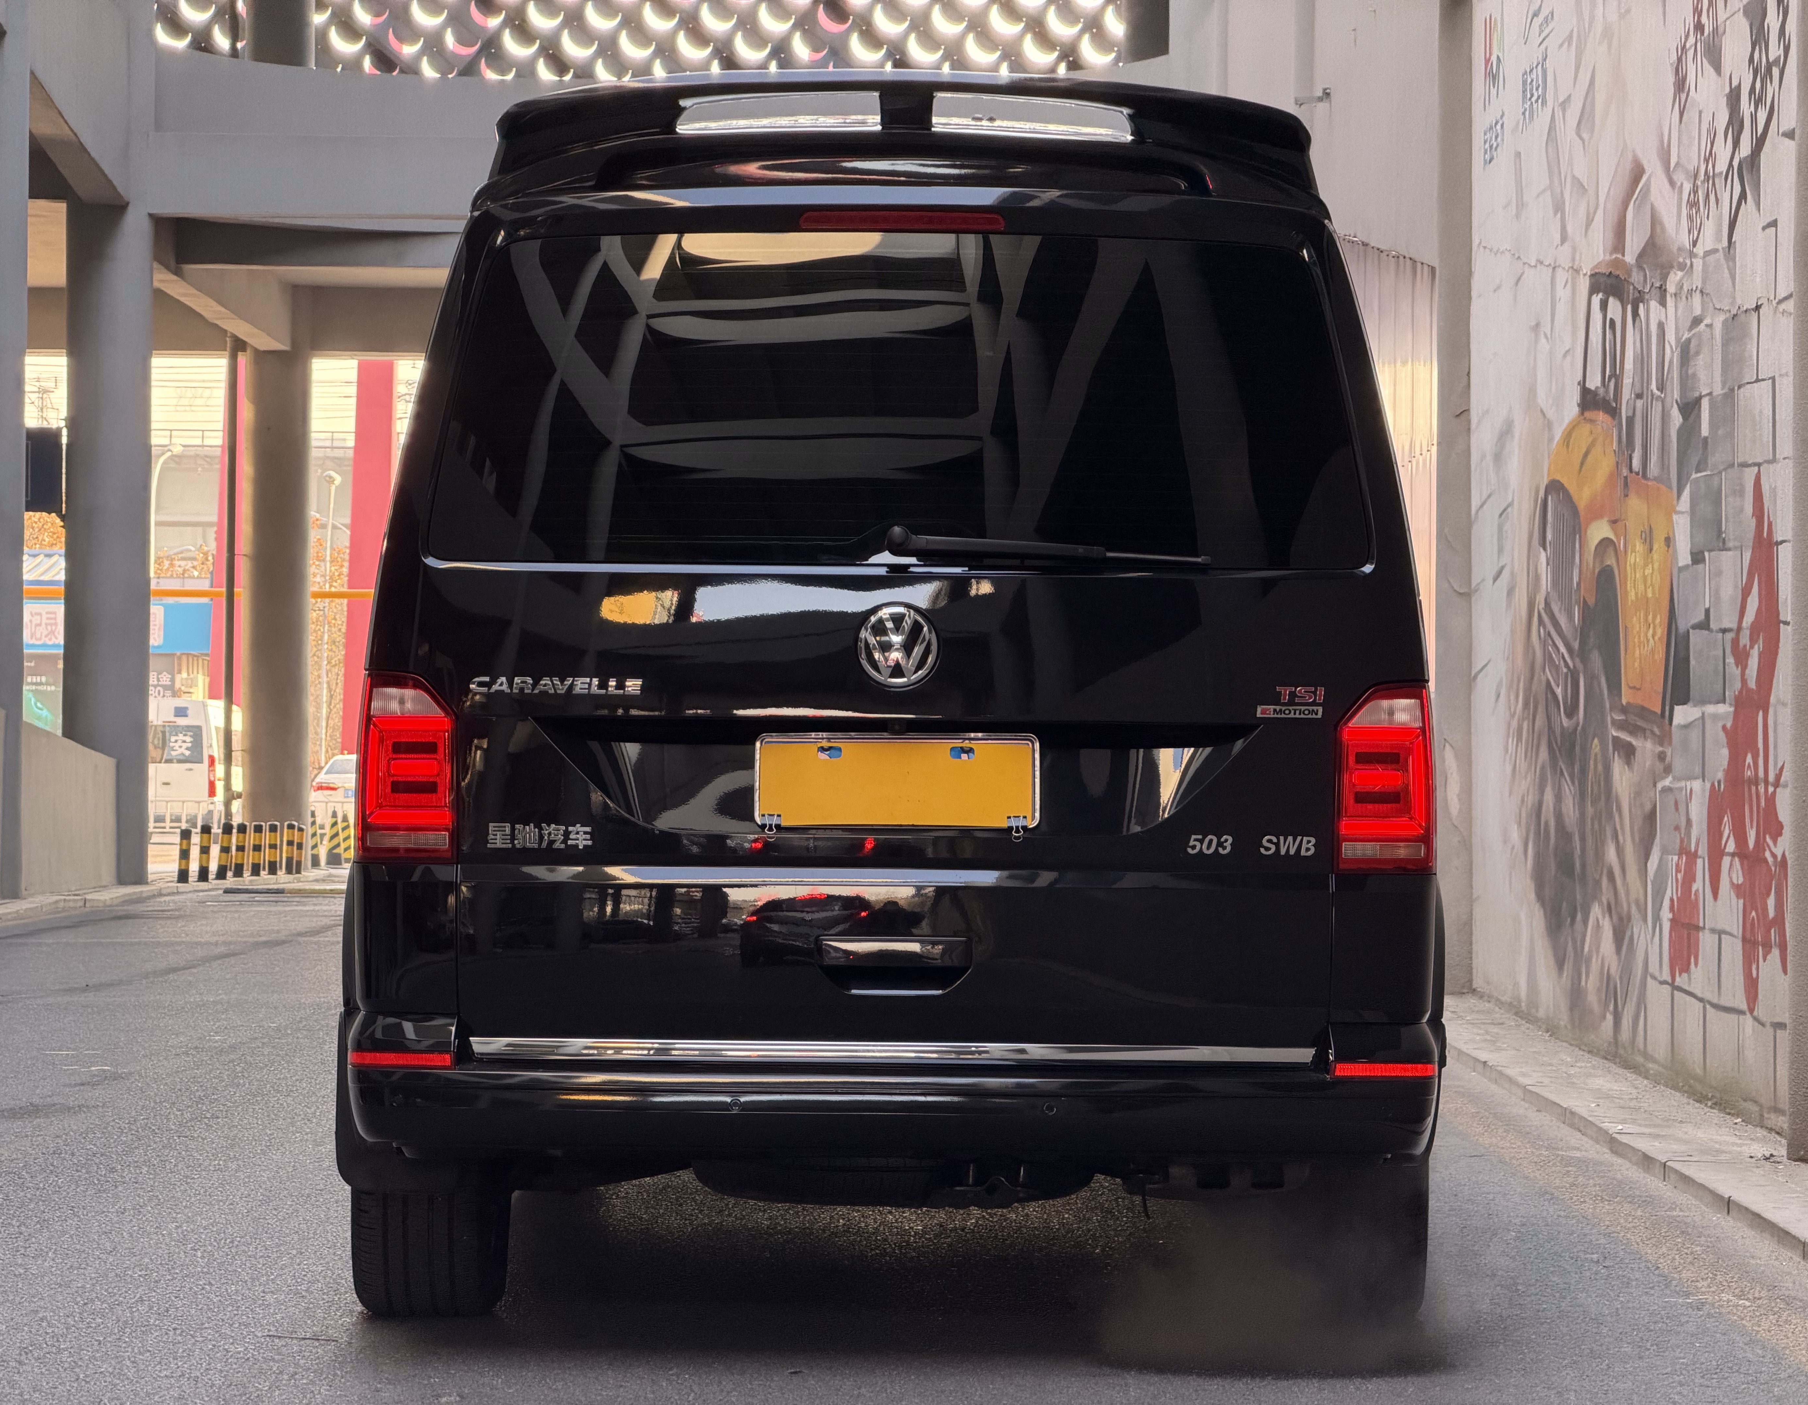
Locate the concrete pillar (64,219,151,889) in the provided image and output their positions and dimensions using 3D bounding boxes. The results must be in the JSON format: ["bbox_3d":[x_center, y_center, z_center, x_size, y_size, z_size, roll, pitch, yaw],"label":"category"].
[{"bbox_3d":[-6.556,-1.309,44.600,0.730,5.700,0.730,1,-1,0],"label":"concrete pillar"}]

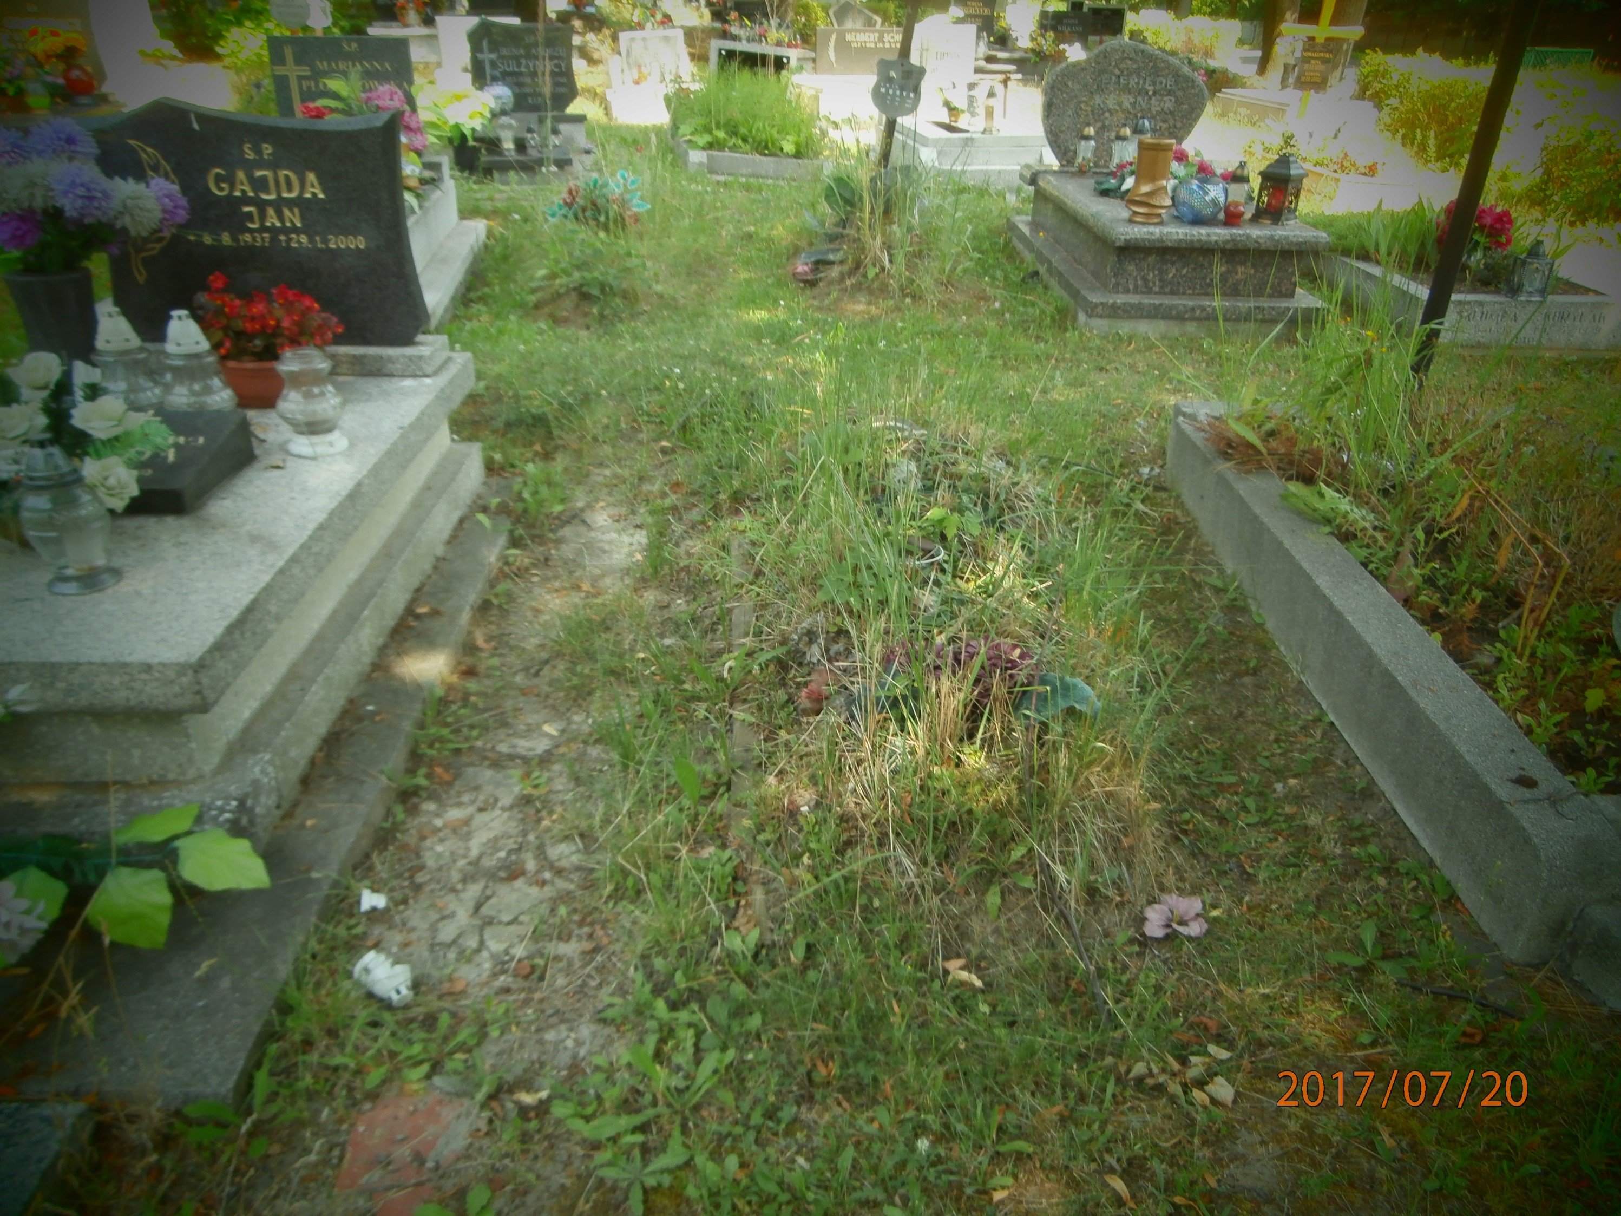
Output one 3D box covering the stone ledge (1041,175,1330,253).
[{"bbox_3d":[1.682,-1.928,5.422,0.874,0.065,1.812,1,27,0],"label":"stone ledge"}]

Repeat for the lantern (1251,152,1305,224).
[{"bbox_3d":[1.996,-1.783,4.780,0.150,0.260,0.150,-17,33,-30],"label":"lantern"}]

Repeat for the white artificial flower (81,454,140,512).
[{"bbox_3d":[-1.264,-0.225,2.030,0.095,0.095,0.080,-9,29,-19],"label":"white artificial flower"}]

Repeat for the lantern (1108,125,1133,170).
[{"bbox_3d":[1.680,-2.471,6.027,0.110,0.221,0.110,1,27,0],"label":"lantern"}]

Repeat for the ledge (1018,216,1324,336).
[{"bbox_3d":[1.537,-1.608,5.323,0.916,0.131,2.200,1,27,0],"label":"ledge"}]

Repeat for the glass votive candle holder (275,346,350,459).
[{"bbox_3d":[-1.029,-0.427,2.320,0.133,0.190,0.133,-11,31,-22],"label":"glass votive candle holder"}]

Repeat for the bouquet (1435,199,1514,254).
[{"bbox_3d":[2.950,-1.697,4.996,0.295,0.229,0.234,0,28,-2],"label":"bouquet"}]

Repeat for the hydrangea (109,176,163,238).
[{"bbox_3d":[-1.411,-0.837,2.352,0.105,0.115,0.100,0,28,-2],"label":"hydrangea"}]

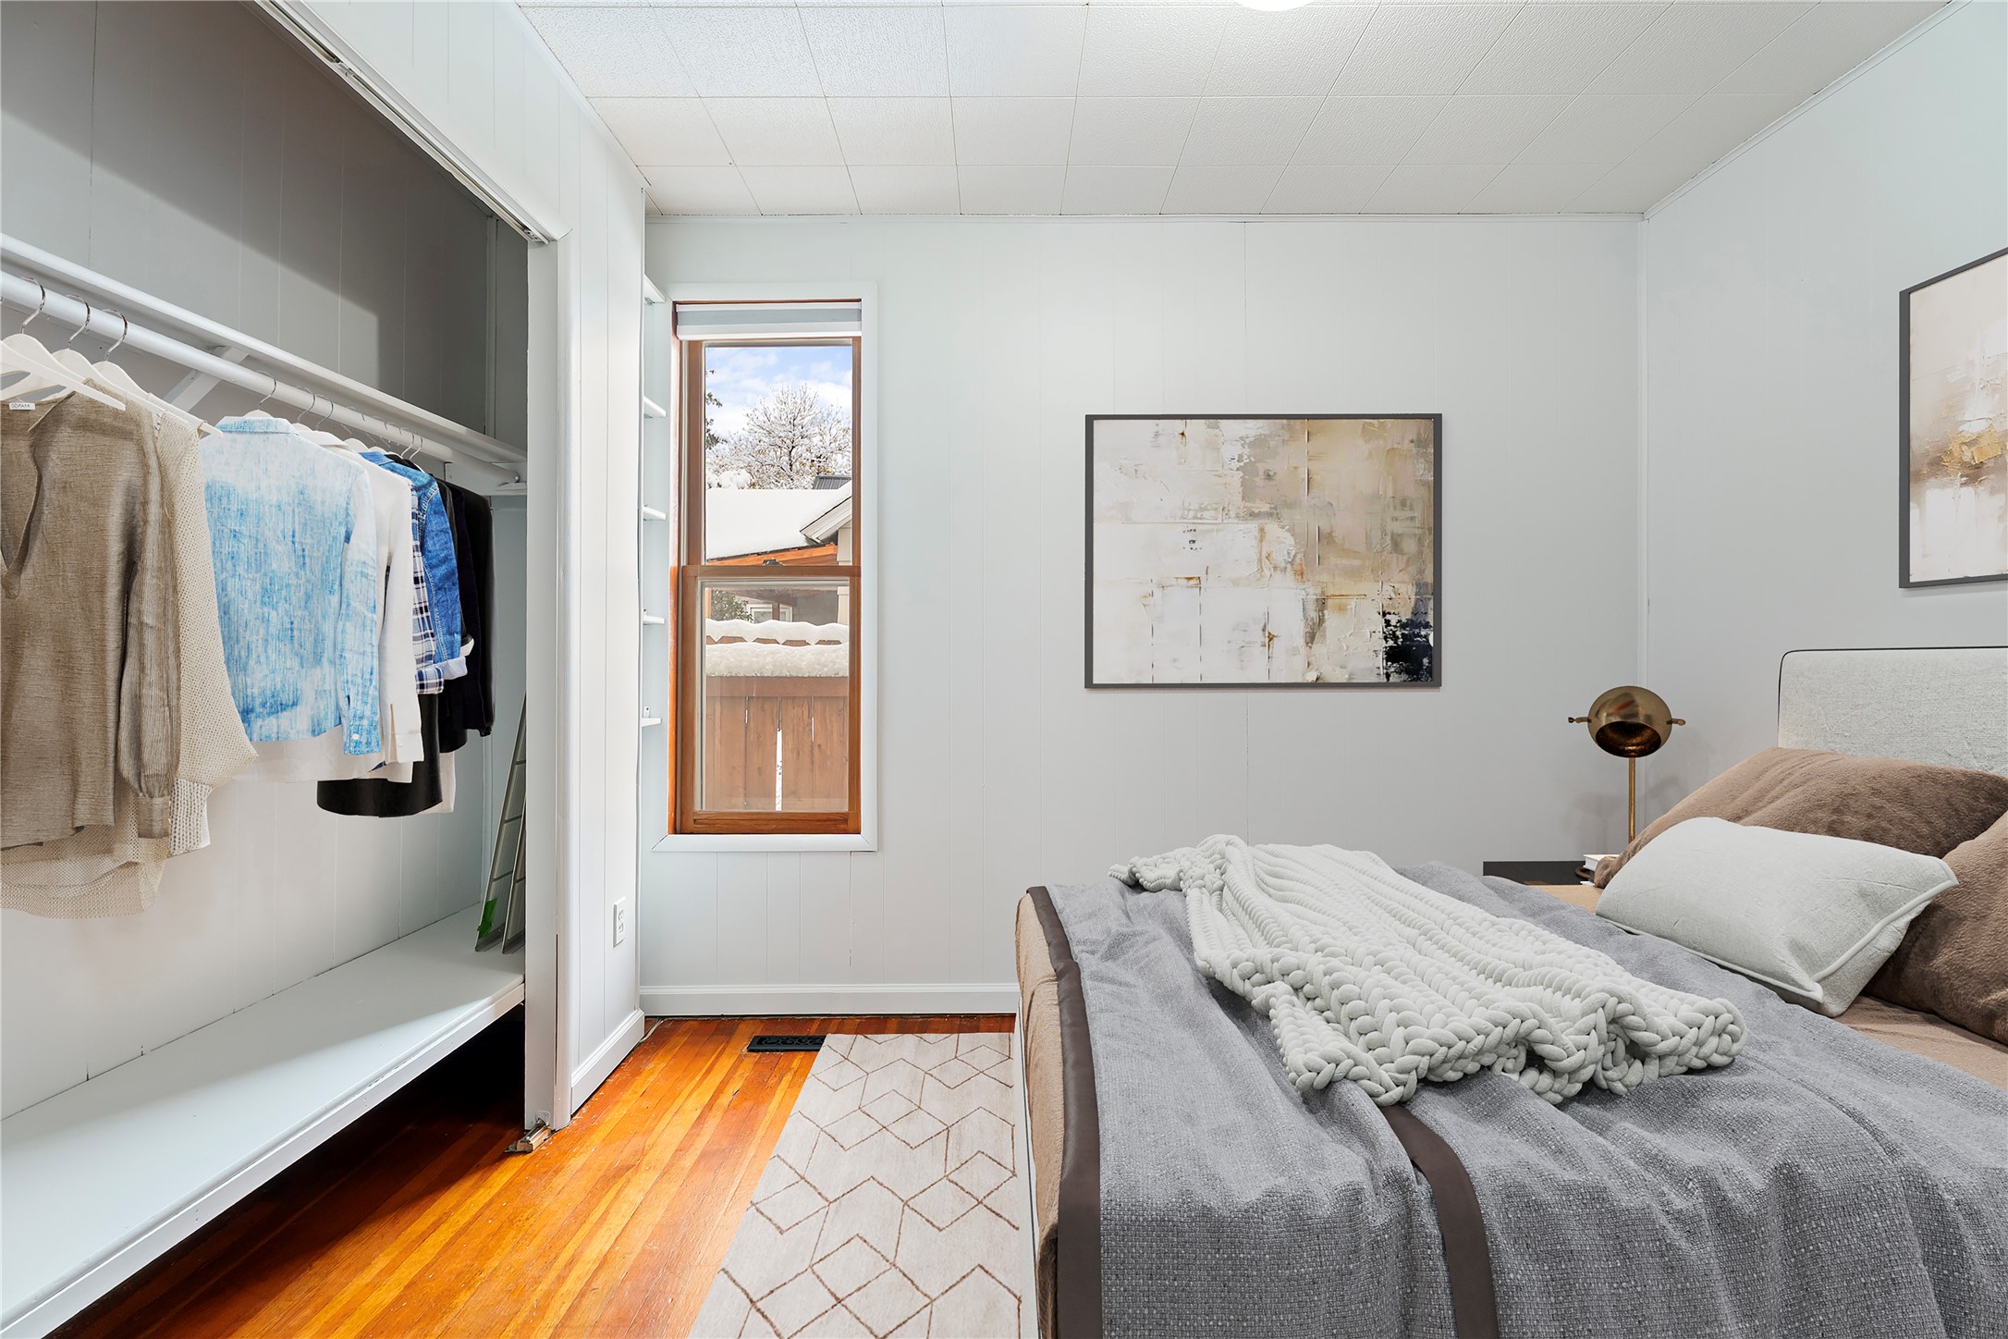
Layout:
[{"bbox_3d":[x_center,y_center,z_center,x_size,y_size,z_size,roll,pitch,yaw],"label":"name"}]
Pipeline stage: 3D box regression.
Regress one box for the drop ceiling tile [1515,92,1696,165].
[{"bbox_3d":[1.549,-1.402,2.313,0.305,0.018,0.297,0,0,0],"label":"drop ceiling tile"}]

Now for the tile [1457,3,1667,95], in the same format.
[{"bbox_3d":[1.244,-1.400,2.016,0.305,0.018,0.297,0,0,0],"label":"tile"}]

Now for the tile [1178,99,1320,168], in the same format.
[{"bbox_3d":[0.634,-1.396,2.315,0.305,0.018,0.305,0,1,0],"label":"tile"}]

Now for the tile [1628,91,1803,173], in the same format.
[{"bbox_3d":[1.839,-1.403,2.313,0.276,0.018,0.297,0,0,0],"label":"tile"}]

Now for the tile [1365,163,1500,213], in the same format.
[{"bbox_3d":[1.242,-1.403,2.601,0.305,0.016,0.267,0,0,0],"label":"tile"}]

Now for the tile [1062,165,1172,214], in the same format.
[{"bbox_3d":[0.327,-1.400,2.600,0.305,0.016,0.267,0,0,0],"label":"tile"}]

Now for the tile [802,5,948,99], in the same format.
[{"bbox_3d":[-0.280,-1.395,2.013,0.305,0.018,0.297,0,0,0],"label":"tile"}]

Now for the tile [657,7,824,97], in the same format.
[{"bbox_3d":[-0.586,-1.395,2.016,0.305,0.016,0.298,0,0,0],"label":"tile"}]

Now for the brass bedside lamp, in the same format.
[{"bbox_3d":[1.719,0.309,2.450,0.260,0.524,0.200,0,0,38],"label":"brass bedside lamp"}]

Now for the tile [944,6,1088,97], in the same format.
[{"bbox_3d":[0.024,-1.391,2.011,0.305,0.018,0.305,0,1,0],"label":"tile"}]

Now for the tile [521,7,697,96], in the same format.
[{"bbox_3d":[-0.877,-1.393,2.012,0.281,0.018,0.297,0,0,0],"label":"tile"}]

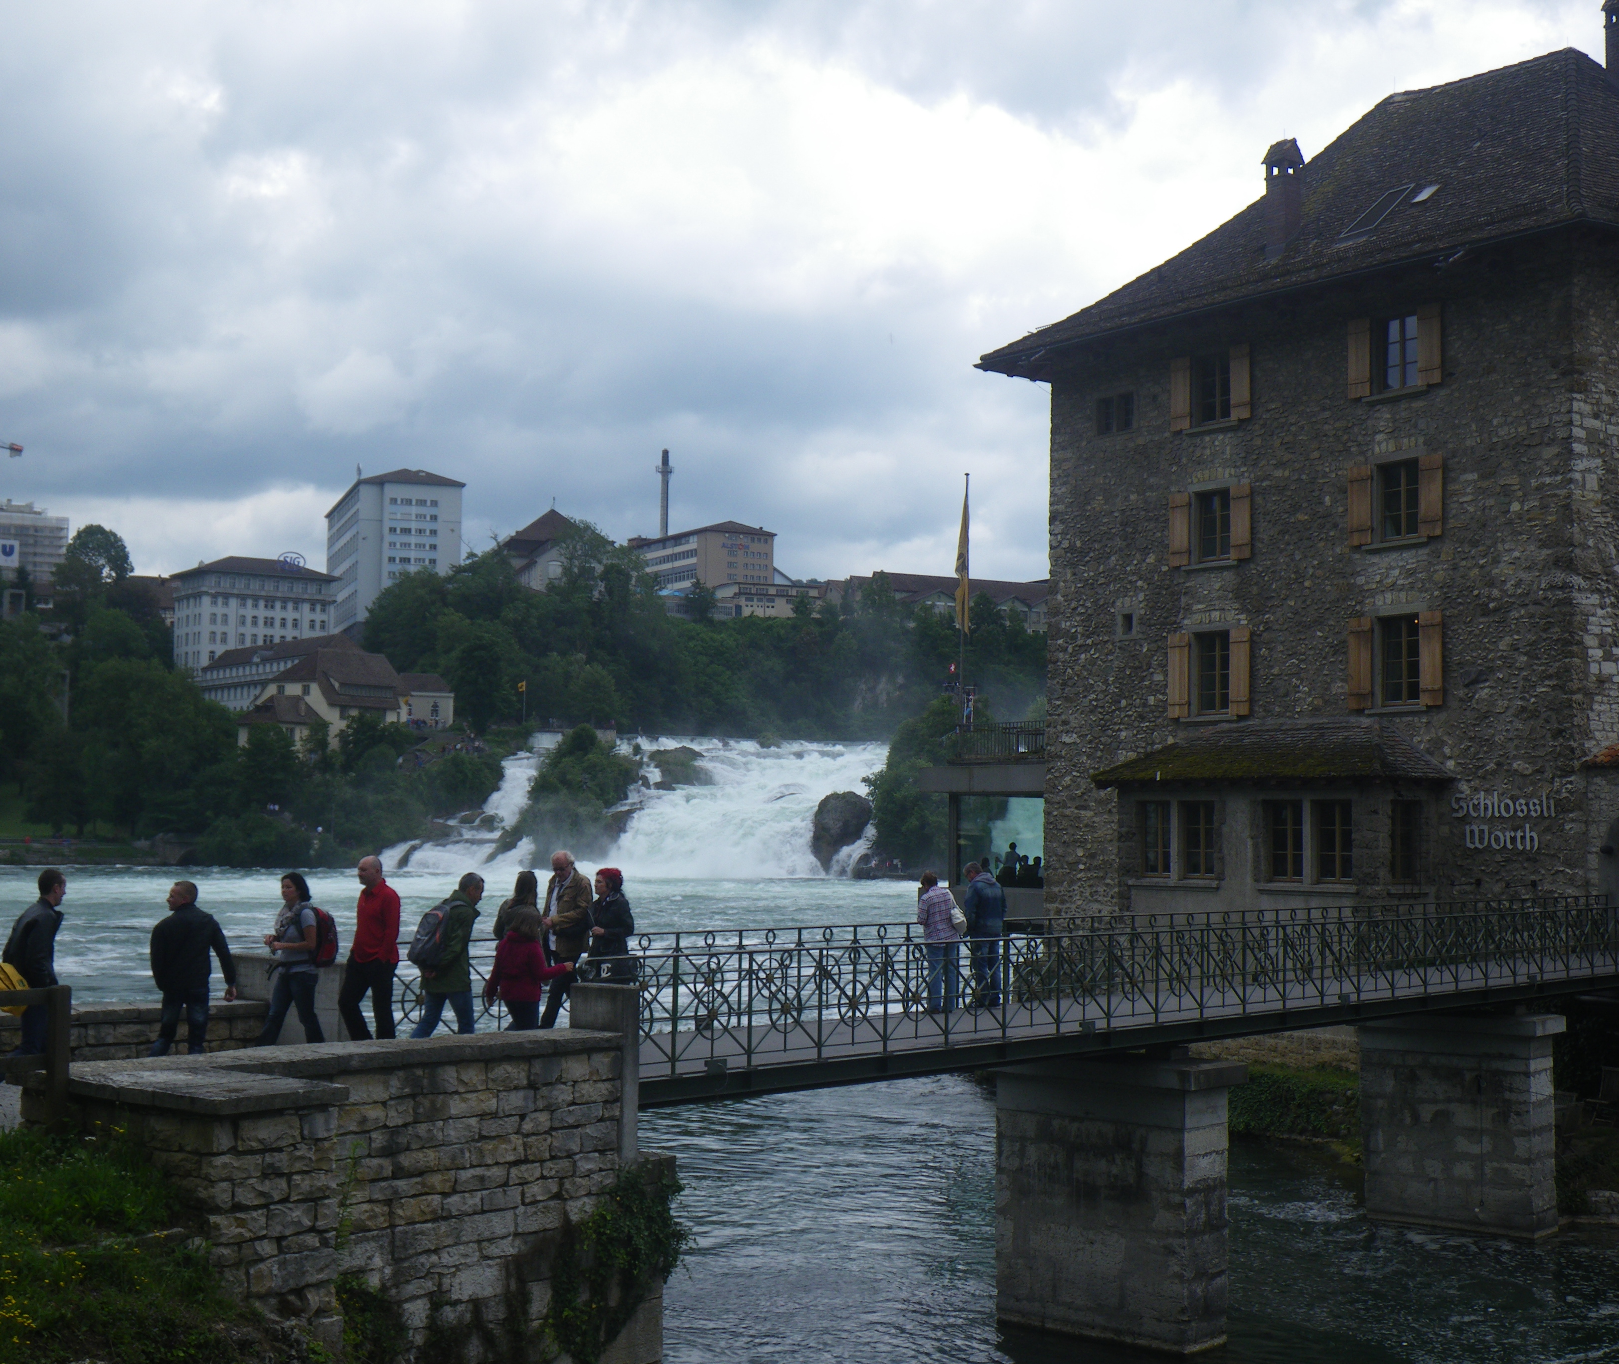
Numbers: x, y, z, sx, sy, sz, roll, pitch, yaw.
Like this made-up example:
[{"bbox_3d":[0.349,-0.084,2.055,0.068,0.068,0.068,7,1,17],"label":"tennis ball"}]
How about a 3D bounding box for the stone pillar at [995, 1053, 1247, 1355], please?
[{"bbox_3d":[3.782,6.167,27.098,2.800,3.380,1.300,-3,-5,42],"label":"stone pillar"}]

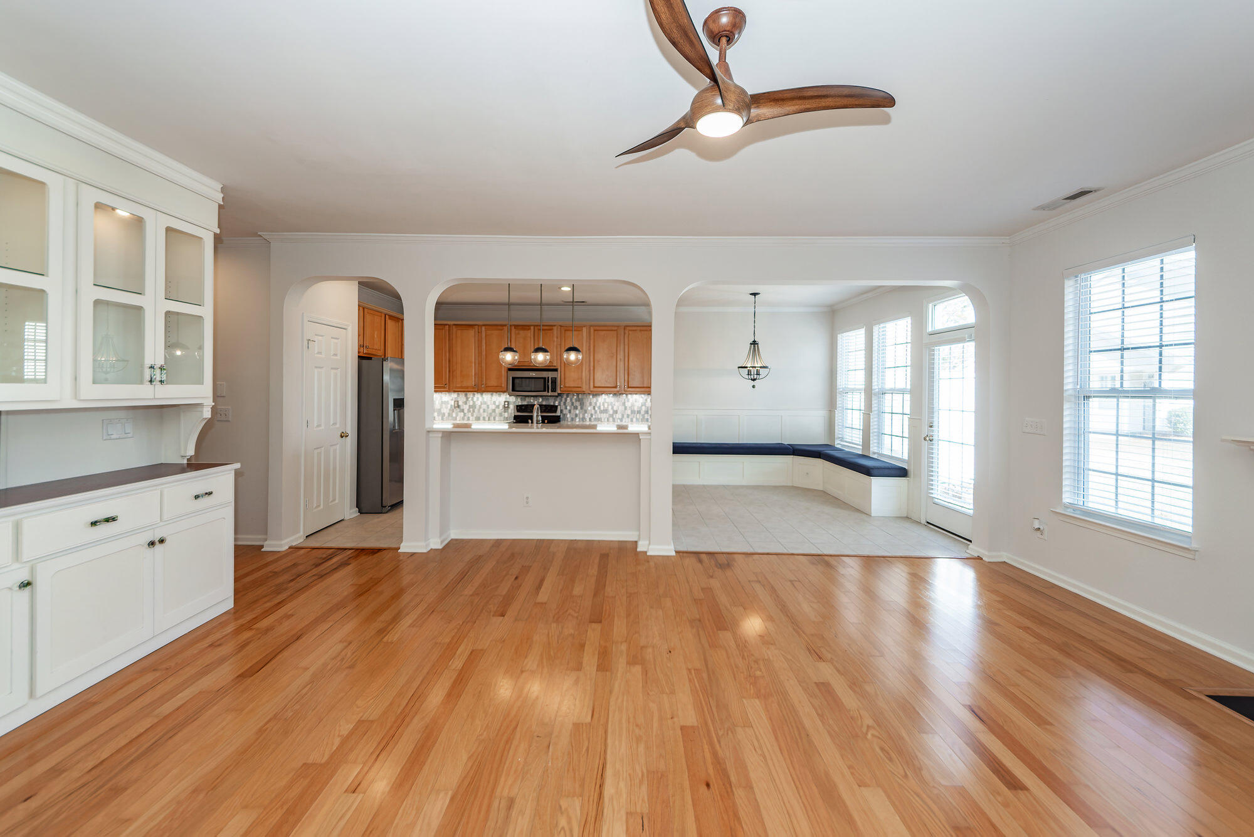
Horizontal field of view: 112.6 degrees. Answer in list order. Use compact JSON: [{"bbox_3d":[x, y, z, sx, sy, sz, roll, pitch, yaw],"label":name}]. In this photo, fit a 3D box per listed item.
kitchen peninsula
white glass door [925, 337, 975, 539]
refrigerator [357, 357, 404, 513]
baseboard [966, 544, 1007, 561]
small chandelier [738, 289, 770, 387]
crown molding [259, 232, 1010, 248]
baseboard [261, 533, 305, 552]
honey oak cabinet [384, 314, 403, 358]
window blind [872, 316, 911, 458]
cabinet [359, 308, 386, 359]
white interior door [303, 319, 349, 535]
[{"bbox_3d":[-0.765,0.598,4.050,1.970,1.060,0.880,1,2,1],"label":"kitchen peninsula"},{"bbox_3d":[3.260,0.200,4.180,0.060,1.960,0.780,1,2,1],"label":"white glass door"},{"bbox_3d":[-3.050,0.144,5.100,0.800,1.750,0.880,1,2,1],"label":"refrigerator"},{"bbox_3d":[3.100,1.163,3.630,0.210,0.090,0.230,1,2,1],"label":"baseboard"},{"bbox_3d":[1.714,-1.058,5.650,0.440,1.280,0.440,1,2,1],"label":"small chandelier"},{"bbox_3d":[0.050,-1.500,3.520,6.280,0.100,0.090,1,2,1],"label":"crown molding"},{"bbox_3d":[-3.025,1.093,3.720,0.240,0.090,0.250,1,2,1],"label":"baseboard"},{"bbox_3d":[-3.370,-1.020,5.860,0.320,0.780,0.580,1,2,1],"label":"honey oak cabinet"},{"bbox_3d":[3.240,-0.363,5.155,0.060,1.650,0.740,1,2,1],"label":"window blind"},{"bbox_3d":[-3.370,-1.063,5.160,0.320,0.630,0.800,1,2,1],"label":"cabinet"},{"bbox_3d":[-3.000,0.085,4.190,0.050,2.030,0.580,1,2,1],"label":"white interior door"}]

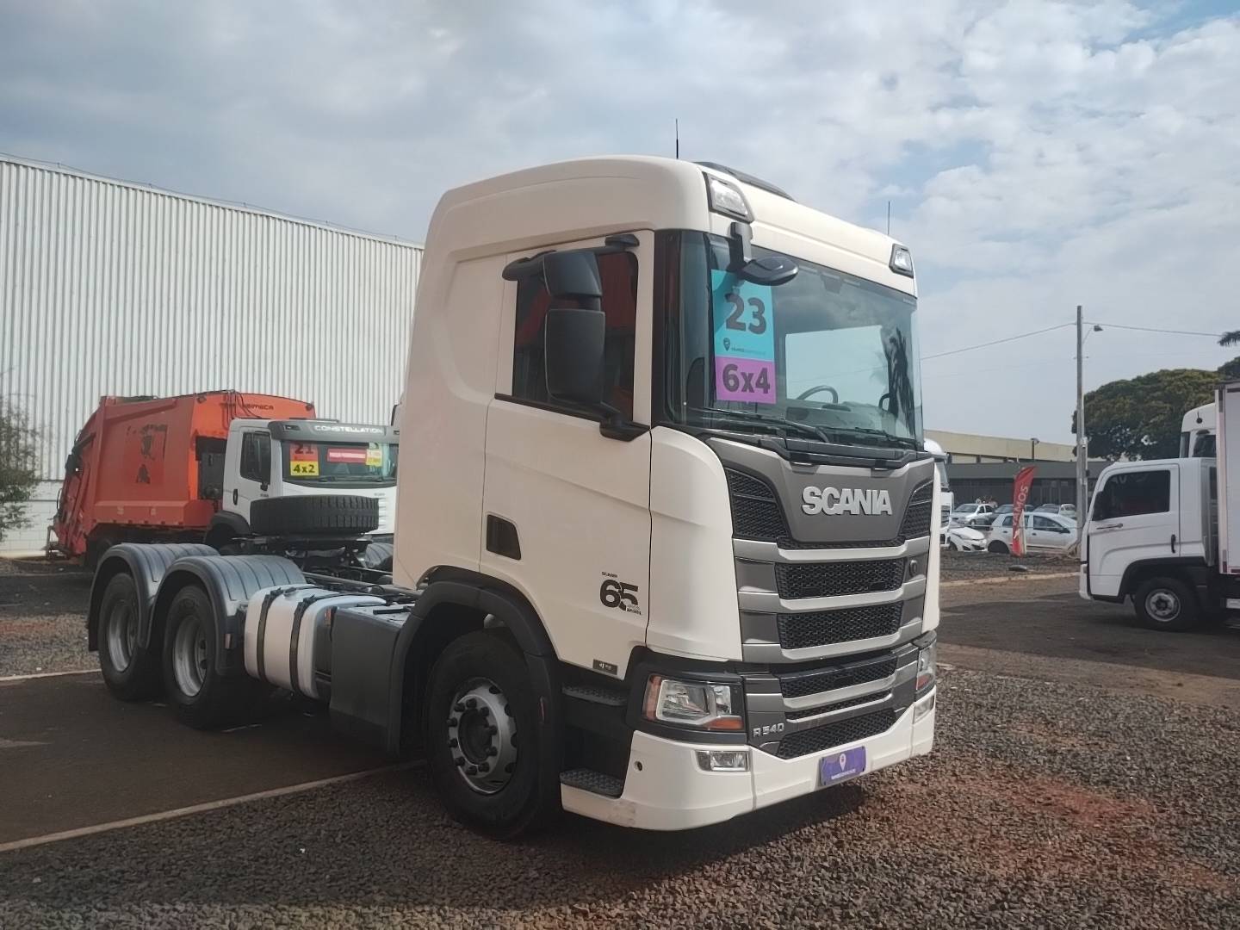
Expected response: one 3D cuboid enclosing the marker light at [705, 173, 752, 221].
[{"bbox_3d":[0.500,-1.234,4.651,0.315,0.200,0.110,3,-3,-45],"label":"marker light"}]

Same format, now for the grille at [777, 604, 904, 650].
[{"bbox_3d":[1.110,0.787,4.909,1.120,0.180,0.080,3,-3,-45],"label":"grille"}]

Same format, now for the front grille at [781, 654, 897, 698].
[{"bbox_3d":[1.097,1.061,5.056,0.081,0.106,1.071,-1,-3,45],"label":"front grille"}]

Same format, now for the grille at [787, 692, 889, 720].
[{"bbox_3d":[1.098,1.206,5.046,0.071,0.061,0.970,-1,-3,45],"label":"grille"}]

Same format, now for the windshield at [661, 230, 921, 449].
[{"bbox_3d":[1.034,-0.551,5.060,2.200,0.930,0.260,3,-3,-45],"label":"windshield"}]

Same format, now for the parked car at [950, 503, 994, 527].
[{"bbox_3d":[19.691,2.914,56.368,4.100,1.440,1.660,3,-4,-44],"label":"parked car"}]

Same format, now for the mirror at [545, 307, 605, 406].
[{"bbox_3d":[-0.201,-0.481,4.468,0.242,0.409,0.141,3,-3,-33],"label":"mirror"}]

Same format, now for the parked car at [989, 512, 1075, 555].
[{"bbox_3d":[12.941,2.177,30.568,3.830,1.430,1.640,-1,-3,35],"label":"parked car"}]

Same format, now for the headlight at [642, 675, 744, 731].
[{"bbox_3d":[0.330,1.034,4.310,0.430,0.230,0.220,3,-3,-45],"label":"headlight"}]

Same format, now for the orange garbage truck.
[{"bbox_3d":[-6.457,0.570,16.400,7.850,3.350,2.500,-2,-3,42],"label":"orange garbage truck"}]

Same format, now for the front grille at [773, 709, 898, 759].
[{"bbox_3d":[1.092,1.343,5.045,0.081,0.126,1.081,-1,-3,45],"label":"front grille"}]

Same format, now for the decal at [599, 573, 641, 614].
[{"bbox_3d":[-0.001,0.555,4.335,0.015,0.165,0.260,3,-3,-45],"label":"decal"}]

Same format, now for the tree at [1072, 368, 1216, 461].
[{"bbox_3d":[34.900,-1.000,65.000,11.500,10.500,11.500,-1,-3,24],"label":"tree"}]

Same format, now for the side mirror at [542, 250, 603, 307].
[{"bbox_3d":[-0.204,-0.803,4.375,0.220,0.250,0.160,3,-3,-45],"label":"side mirror"}]

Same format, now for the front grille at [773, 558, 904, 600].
[{"bbox_3d":[1.116,0.552,4.916,1.170,0.180,0.080,3,-3,-45],"label":"front grille"}]

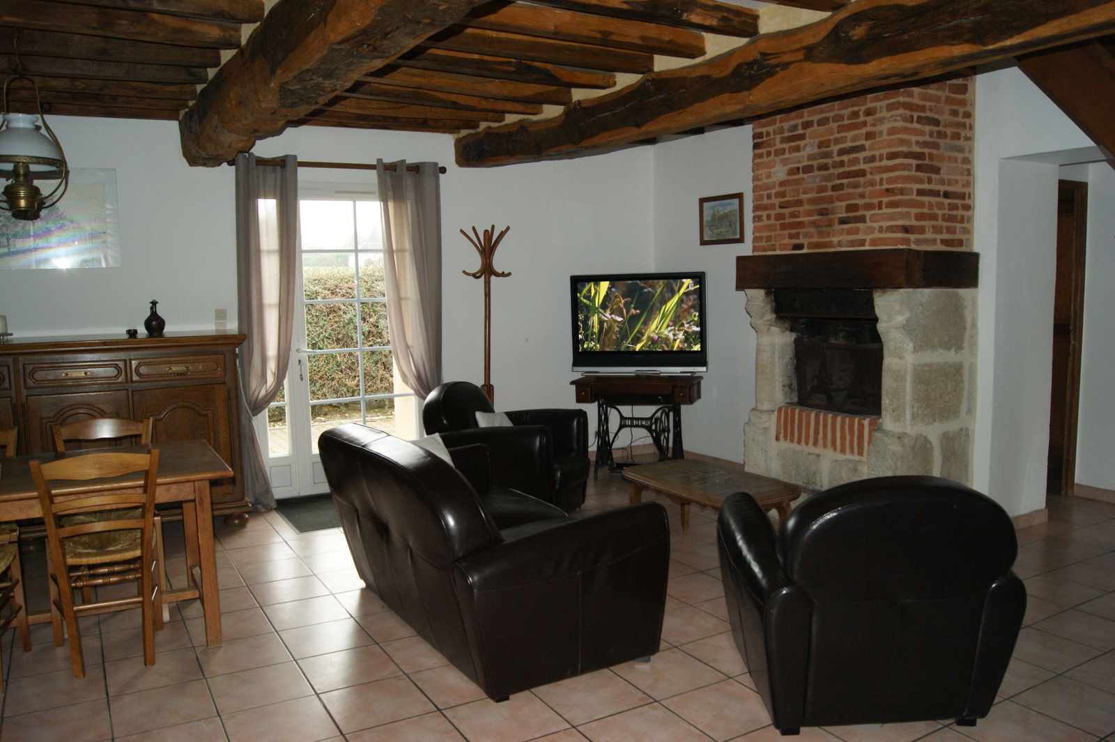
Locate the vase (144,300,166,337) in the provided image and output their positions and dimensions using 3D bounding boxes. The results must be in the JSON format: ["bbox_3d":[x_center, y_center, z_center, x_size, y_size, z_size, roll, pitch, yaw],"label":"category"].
[{"bbox_3d":[-2.563,-0.343,5.314,0.129,0.222,0.129,-3,6,-30],"label":"vase"}]

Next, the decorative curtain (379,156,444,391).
[{"bbox_3d":[-1.104,-0.346,6.348,0.493,2.465,0.129,-3,6,-30],"label":"decorative curtain"}]

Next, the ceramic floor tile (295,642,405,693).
[{"bbox_3d":[-0.797,1.137,3.200,0.335,0.010,0.335,-3,6,-30],"label":"ceramic floor tile"}]

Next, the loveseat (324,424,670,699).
[{"bbox_3d":[-0.351,0.666,3.562,0.928,0.838,1.585,-4,6,-30],"label":"loveseat"}]

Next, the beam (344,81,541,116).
[{"bbox_3d":[-0.690,-1.679,5.085,1.340,0.110,0.090,-4,6,-30],"label":"beam"}]

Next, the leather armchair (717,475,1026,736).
[{"bbox_3d":[1.042,0.709,2.953,0.820,0.820,0.770,-1,5,0],"label":"leather armchair"}]

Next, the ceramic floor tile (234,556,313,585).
[{"bbox_3d":[-1.451,1.034,4.306,0.330,0.010,0.330,-4,6,-30],"label":"ceramic floor tile"}]

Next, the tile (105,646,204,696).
[{"bbox_3d":[-1.501,1.117,3.104,0.330,0.010,0.330,-4,6,-30],"label":"tile"}]

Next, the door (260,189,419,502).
[{"bbox_3d":[-1.585,-0.220,6.185,1.200,2.240,0.080,-4,5,-30],"label":"door"}]

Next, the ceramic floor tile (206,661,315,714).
[{"bbox_3d":[-1.064,1.129,2.983,0.330,0.010,0.330,-4,6,-30],"label":"ceramic floor tile"}]

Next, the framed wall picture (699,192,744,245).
[{"bbox_3d":[1.303,-1.208,6.699,0.025,0.390,0.530,-4,5,-30],"label":"framed wall picture"}]

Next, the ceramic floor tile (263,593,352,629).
[{"bbox_3d":[-1.119,1.077,3.728,0.330,0.010,0.330,-4,6,-30],"label":"ceramic floor tile"}]

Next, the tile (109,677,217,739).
[{"bbox_3d":[-1.349,1.152,2.856,0.335,0.010,0.335,-3,6,-30],"label":"tile"}]

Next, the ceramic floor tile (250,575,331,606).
[{"bbox_3d":[-1.309,1.072,4.076,0.335,0.010,0.335,-3,6,-30],"label":"ceramic floor tile"}]

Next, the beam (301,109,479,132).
[{"bbox_3d":[-1.164,-1.805,5.815,1.360,0.153,0.136,-3,6,-30],"label":"beam"}]

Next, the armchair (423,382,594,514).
[{"bbox_3d":[-0.296,0.525,5.466,0.800,0.830,0.840,1,5,17],"label":"armchair"}]

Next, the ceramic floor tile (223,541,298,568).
[{"bbox_3d":[-1.617,1.012,4.595,0.330,0.010,0.330,-4,6,-30],"label":"ceramic floor tile"}]

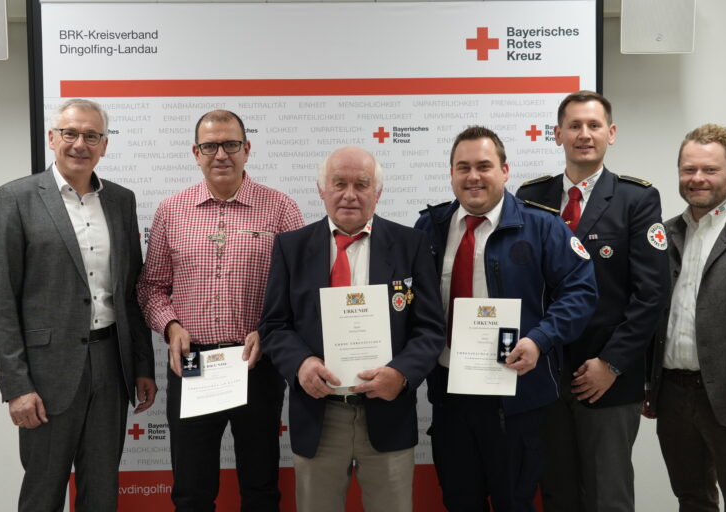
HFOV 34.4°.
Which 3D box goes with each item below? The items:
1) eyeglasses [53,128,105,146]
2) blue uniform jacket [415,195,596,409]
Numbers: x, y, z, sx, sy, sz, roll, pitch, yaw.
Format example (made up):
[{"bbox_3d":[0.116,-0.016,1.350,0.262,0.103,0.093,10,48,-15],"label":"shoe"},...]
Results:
[{"bbox_3d":[-0.910,-0.384,3.784,0.141,0.045,0.142,6,4,-19],"label":"eyeglasses"},{"bbox_3d":[0.450,0.142,3.850,0.590,0.720,0.380,1,4,29],"label":"blue uniform jacket"}]

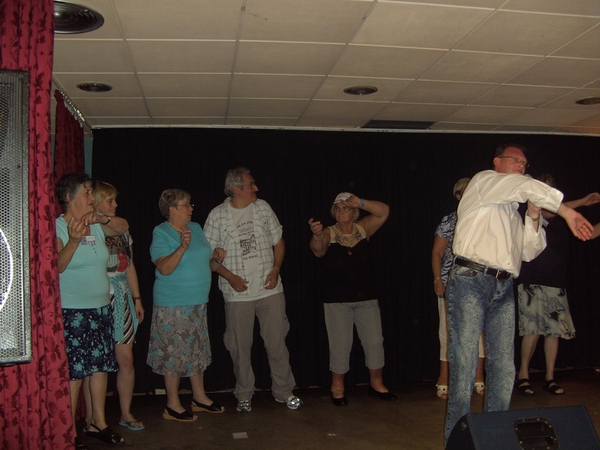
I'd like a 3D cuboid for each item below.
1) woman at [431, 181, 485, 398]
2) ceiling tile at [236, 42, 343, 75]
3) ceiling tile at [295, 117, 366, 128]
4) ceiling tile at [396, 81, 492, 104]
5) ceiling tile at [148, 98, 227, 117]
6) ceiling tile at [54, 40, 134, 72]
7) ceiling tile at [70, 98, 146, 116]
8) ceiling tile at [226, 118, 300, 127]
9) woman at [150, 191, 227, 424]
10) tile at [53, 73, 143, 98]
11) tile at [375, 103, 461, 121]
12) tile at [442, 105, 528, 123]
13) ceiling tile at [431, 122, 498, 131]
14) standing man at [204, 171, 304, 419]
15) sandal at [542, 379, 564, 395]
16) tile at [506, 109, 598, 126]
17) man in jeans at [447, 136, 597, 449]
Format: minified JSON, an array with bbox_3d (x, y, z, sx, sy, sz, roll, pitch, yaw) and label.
[{"bbox_3d":[1.284,0.478,5.028,0.470,1.710,0.330,0,-4,-8],"label":"woman"},{"bbox_3d":[-0.081,-0.975,3.753,0.600,0.025,0.600,0,-4,-8],"label":"ceiling tile"},{"bbox_3d":[0.275,-0.871,5.411,0.600,0.025,0.270,0,-4,-8],"label":"ceiling tile"},{"bbox_3d":[1.014,-0.939,4.524,0.600,0.025,0.600,0,-4,-8],"label":"ceiling tile"},{"bbox_3d":[-0.849,-0.890,4.850,0.600,0.025,0.600,0,-4,-8],"label":"ceiling tile"},{"bbox_3d":[-1.218,-0.941,3.558,0.580,0.025,0.600,0,-4,-8],"label":"ceiling tile"},{"bbox_3d":[-1.427,-0.882,4.780,0.600,0.025,0.600,0,-4,-9],"label":"ceiling tile"},{"bbox_3d":[-0.343,-0.865,5.542,0.600,0.025,0.600,0,-4,-9],"label":"ceiling tile"},{"bbox_3d":[-0.757,0.520,4.340,0.480,1.560,0.500,-3,-4,35],"label":"woman"},{"bbox_3d":[-1.337,-0.912,4.178,0.600,0.025,0.600,0,-4,-8],"label":"tile"},{"bbox_3d":[0.933,-0.908,5.128,0.600,0.025,0.600,0,-4,-9],"label":"tile"},{"bbox_3d":[1.499,-0.895,5.171,0.600,0.025,0.600,0,-4,-8],"label":"tile"},{"bbox_3d":[1.432,-0.870,5.810,0.600,0.025,0.600,0,-4,-9],"label":"ceiling tile"},{"bbox_3d":[-0.347,0.459,4.640,0.660,1.770,0.450,0,-4,-16],"label":"standing man"},{"bbox_3d":[1.893,1.217,4.764,0.095,0.085,0.240,1,-4,-32],"label":"sandal"},{"bbox_3d":[2.079,-0.900,5.323,0.600,0.025,0.600,0,-4,-9],"label":"tile"},{"bbox_3d":[1.143,0.368,3.382,0.580,1.680,0.600,2,-5,-40],"label":"man in jeans"}]

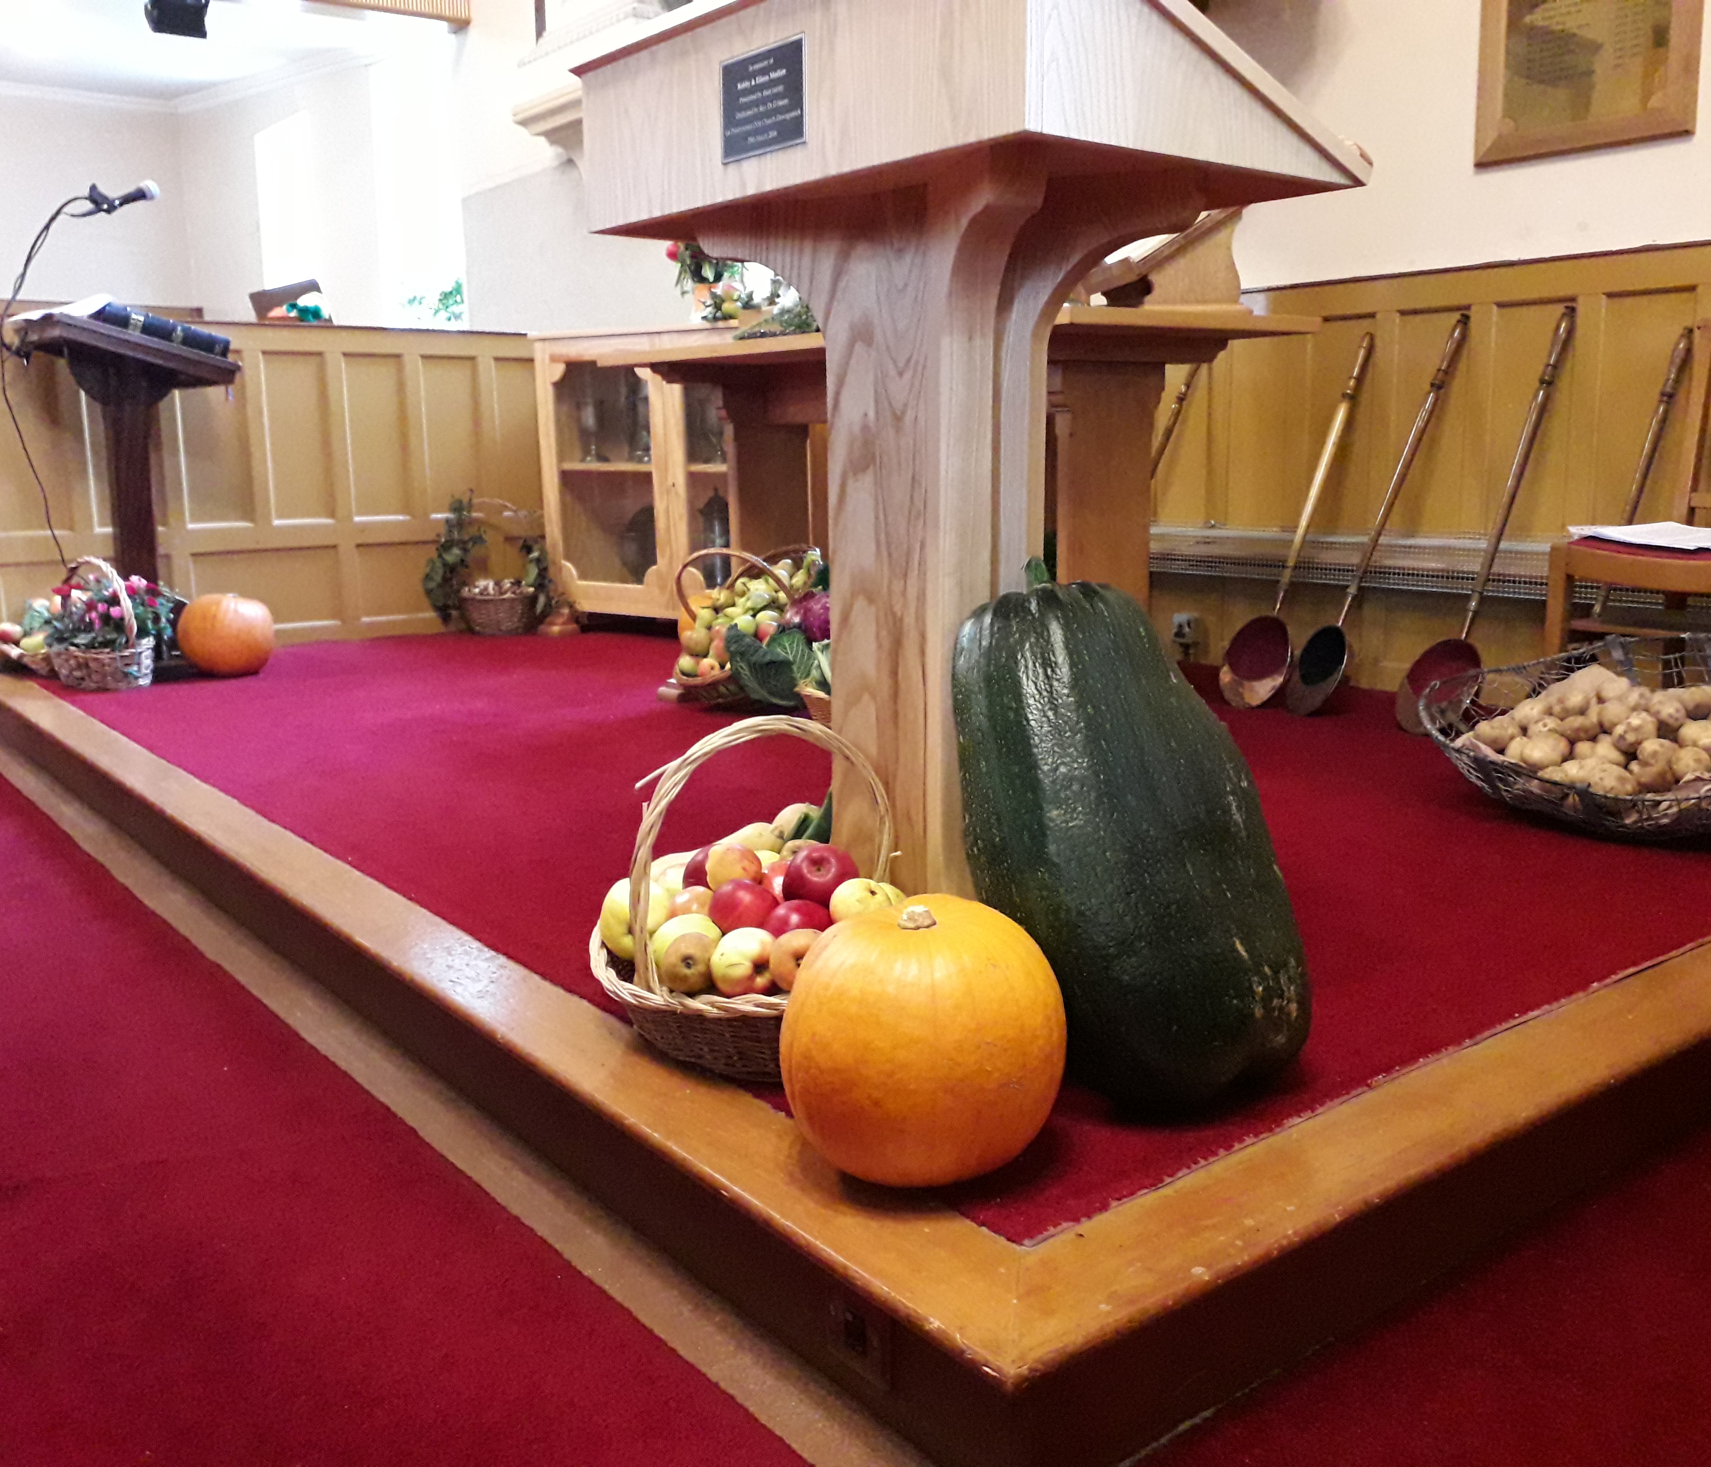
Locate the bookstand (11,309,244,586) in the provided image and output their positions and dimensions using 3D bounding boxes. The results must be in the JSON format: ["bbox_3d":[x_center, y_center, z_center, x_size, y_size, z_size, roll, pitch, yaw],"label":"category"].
[{"bbox_3d":[-2.103,-0.685,4.492,0.490,1.020,0.500,-8,13,-37],"label":"bookstand"}]

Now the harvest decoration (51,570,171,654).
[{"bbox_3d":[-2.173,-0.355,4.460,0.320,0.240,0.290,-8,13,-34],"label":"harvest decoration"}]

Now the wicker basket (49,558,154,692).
[{"bbox_3d":[-2.175,-0.328,4.406,0.270,0.355,0.270,-8,13,-34],"label":"wicker basket"}]

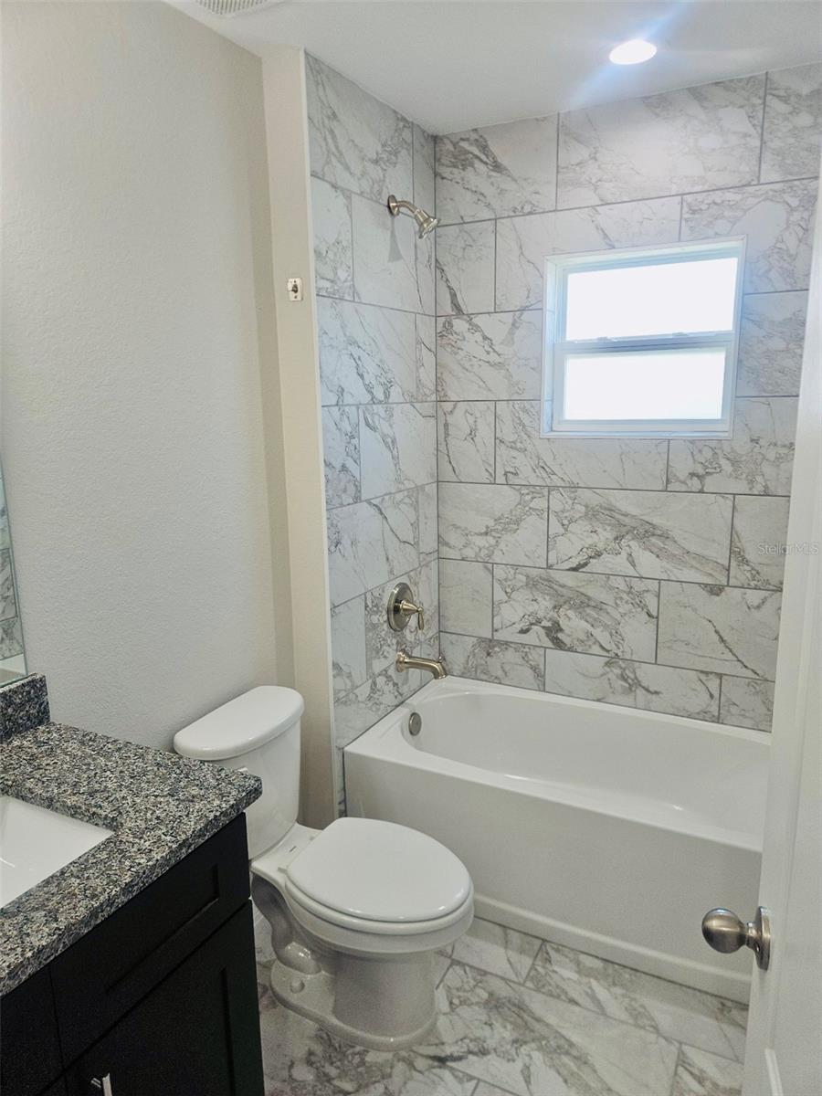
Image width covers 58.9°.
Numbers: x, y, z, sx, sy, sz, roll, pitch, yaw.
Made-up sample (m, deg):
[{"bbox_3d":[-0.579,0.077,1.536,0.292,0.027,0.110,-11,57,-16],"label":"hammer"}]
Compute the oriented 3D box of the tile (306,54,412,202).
[{"bbox_3d":[-0.137,-1.220,2.214,0.010,0.298,0.596,5,14,28],"label":"tile"}]

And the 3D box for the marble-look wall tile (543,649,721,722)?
[{"bbox_3d":[0.790,0.491,2.648,0.616,0.178,0.010,5,14,27],"label":"marble-look wall tile"}]

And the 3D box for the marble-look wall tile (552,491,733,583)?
[{"bbox_3d":[0.772,-0.048,2.505,0.609,0.302,0.010,5,14,28],"label":"marble-look wall tile"}]

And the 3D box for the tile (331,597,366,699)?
[{"bbox_3d":[-0.200,0.318,2.343,0.010,0.302,0.197,5,14,28],"label":"tile"}]

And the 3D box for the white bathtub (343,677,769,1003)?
[{"bbox_3d":[0.616,0.859,2.369,1.515,0.438,0.745,5,14,28],"label":"white bathtub"}]

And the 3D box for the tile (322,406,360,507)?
[{"bbox_3d":[-0.214,-0.281,2.236,0.010,0.305,0.197,5,14,28],"label":"tile"}]

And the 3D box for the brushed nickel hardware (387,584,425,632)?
[{"bbox_3d":[0.005,0.219,2.616,0.105,0.178,0.178,5,14,28],"label":"brushed nickel hardware"}]

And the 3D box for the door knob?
[{"bbox_3d":[0.389,0.458,0.866,0.069,0.067,0.067,3,13,16],"label":"door knob"}]

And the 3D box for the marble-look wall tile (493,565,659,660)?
[{"bbox_3d":[0.596,0.235,2.694,0.613,0.305,0.010,5,14,27],"label":"marble-look wall tile"}]

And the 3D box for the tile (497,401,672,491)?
[{"bbox_3d":[0.587,-0.367,2.563,0.612,0.305,0.010,5,14,27],"label":"tile"}]

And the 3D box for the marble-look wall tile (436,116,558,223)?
[{"bbox_3d":[0.287,-1.292,2.512,0.443,0.297,0.010,5,14,27],"label":"marble-look wall tile"}]

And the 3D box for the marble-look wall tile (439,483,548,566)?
[{"bbox_3d":[0.307,-0.091,2.749,0.439,0.302,0.010,5,14,28],"label":"marble-look wall tile"}]

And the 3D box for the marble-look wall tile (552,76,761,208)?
[{"bbox_3d":[0.758,-1.248,2.270,0.613,0.297,0.010,5,14,27],"label":"marble-look wall tile"}]

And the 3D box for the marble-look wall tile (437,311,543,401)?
[{"bbox_3d":[0.282,-0.695,2.650,0.406,0.305,0.010,5,14,27],"label":"marble-look wall tile"}]

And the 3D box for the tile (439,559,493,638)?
[{"bbox_3d":[0.220,0.198,2.862,0.226,0.302,0.010,5,14,28],"label":"tile"}]

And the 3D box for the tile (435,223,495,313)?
[{"bbox_3d":[0.197,-0.995,2.605,0.226,0.302,0.010,5,14,28],"label":"tile"}]

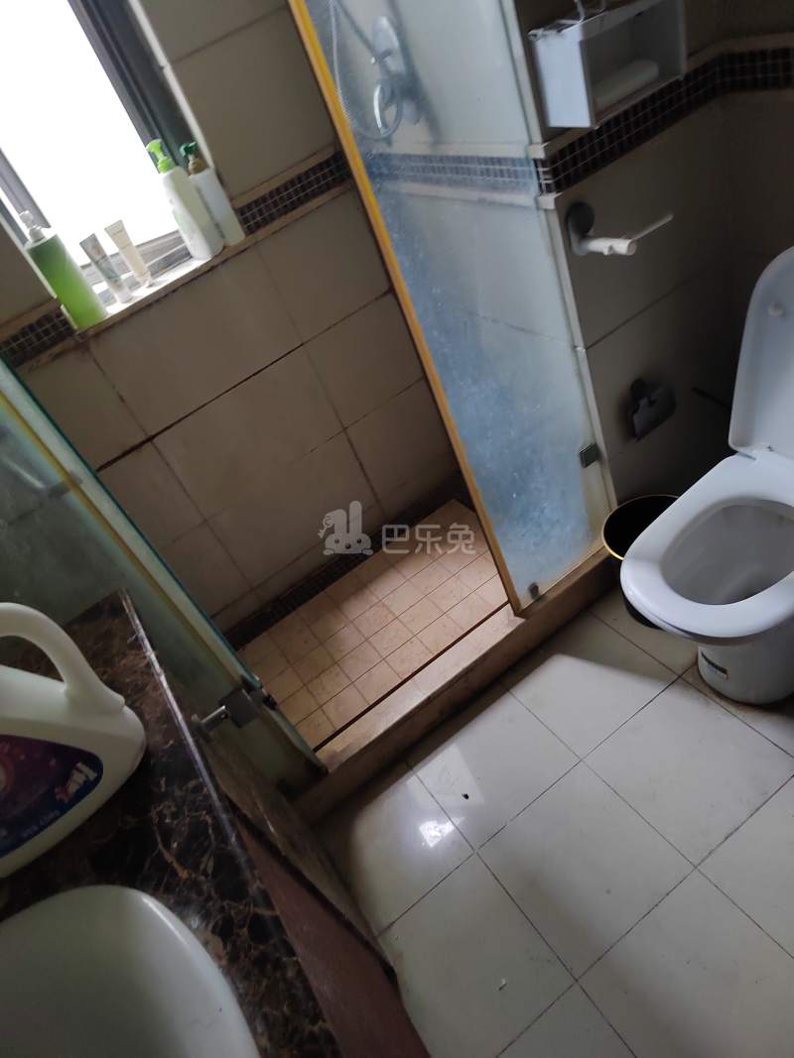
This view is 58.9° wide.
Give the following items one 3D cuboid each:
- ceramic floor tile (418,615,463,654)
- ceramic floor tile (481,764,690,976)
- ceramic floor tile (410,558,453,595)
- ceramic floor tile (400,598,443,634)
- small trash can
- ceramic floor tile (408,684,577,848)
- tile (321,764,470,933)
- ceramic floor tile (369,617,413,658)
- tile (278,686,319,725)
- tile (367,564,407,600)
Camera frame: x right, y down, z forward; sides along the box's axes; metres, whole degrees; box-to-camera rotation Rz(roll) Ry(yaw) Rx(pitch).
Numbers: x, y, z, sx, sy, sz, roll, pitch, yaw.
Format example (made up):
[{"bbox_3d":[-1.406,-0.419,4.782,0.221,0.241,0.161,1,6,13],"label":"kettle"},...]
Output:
[{"bbox_3d":[0.122,0.301,1.998,0.108,0.010,0.103,-35,38,-13],"label":"ceramic floor tile"},{"bbox_3d":[0.362,0.654,1.388,0.300,0.010,0.300,-35,39,-13],"label":"ceramic floor tile"},{"bbox_3d":[0.106,0.155,2.182,0.108,0.010,0.103,-35,38,-13],"label":"ceramic floor tile"},{"bbox_3d":[0.070,0.259,2.077,0.108,0.010,0.103,-35,38,-13],"label":"ceramic floor tile"},{"bbox_3d":[0.624,0.089,1.683,0.228,0.257,0.228,-15,39,13],"label":"small trash can"},{"bbox_3d":[0.211,0.531,1.617,0.300,0.010,0.297,-35,39,-13],"label":"ceramic floor tile"},{"bbox_3d":[-0.024,0.693,1.552,0.281,0.010,0.301,-35,39,-13],"label":"tile"},{"bbox_3d":[-0.014,0.291,1.856,0.098,0.010,0.097,-35,39,-13],"label":"ceramic floor tile"},{"bbox_3d":[-0.253,0.460,1.790,0.098,0.010,0.097,-35,39,-13],"label":"tile"},{"bbox_3d":[-0.028,0.161,2.024,0.100,0.010,0.094,-35,39,-13],"label":"tile"}]

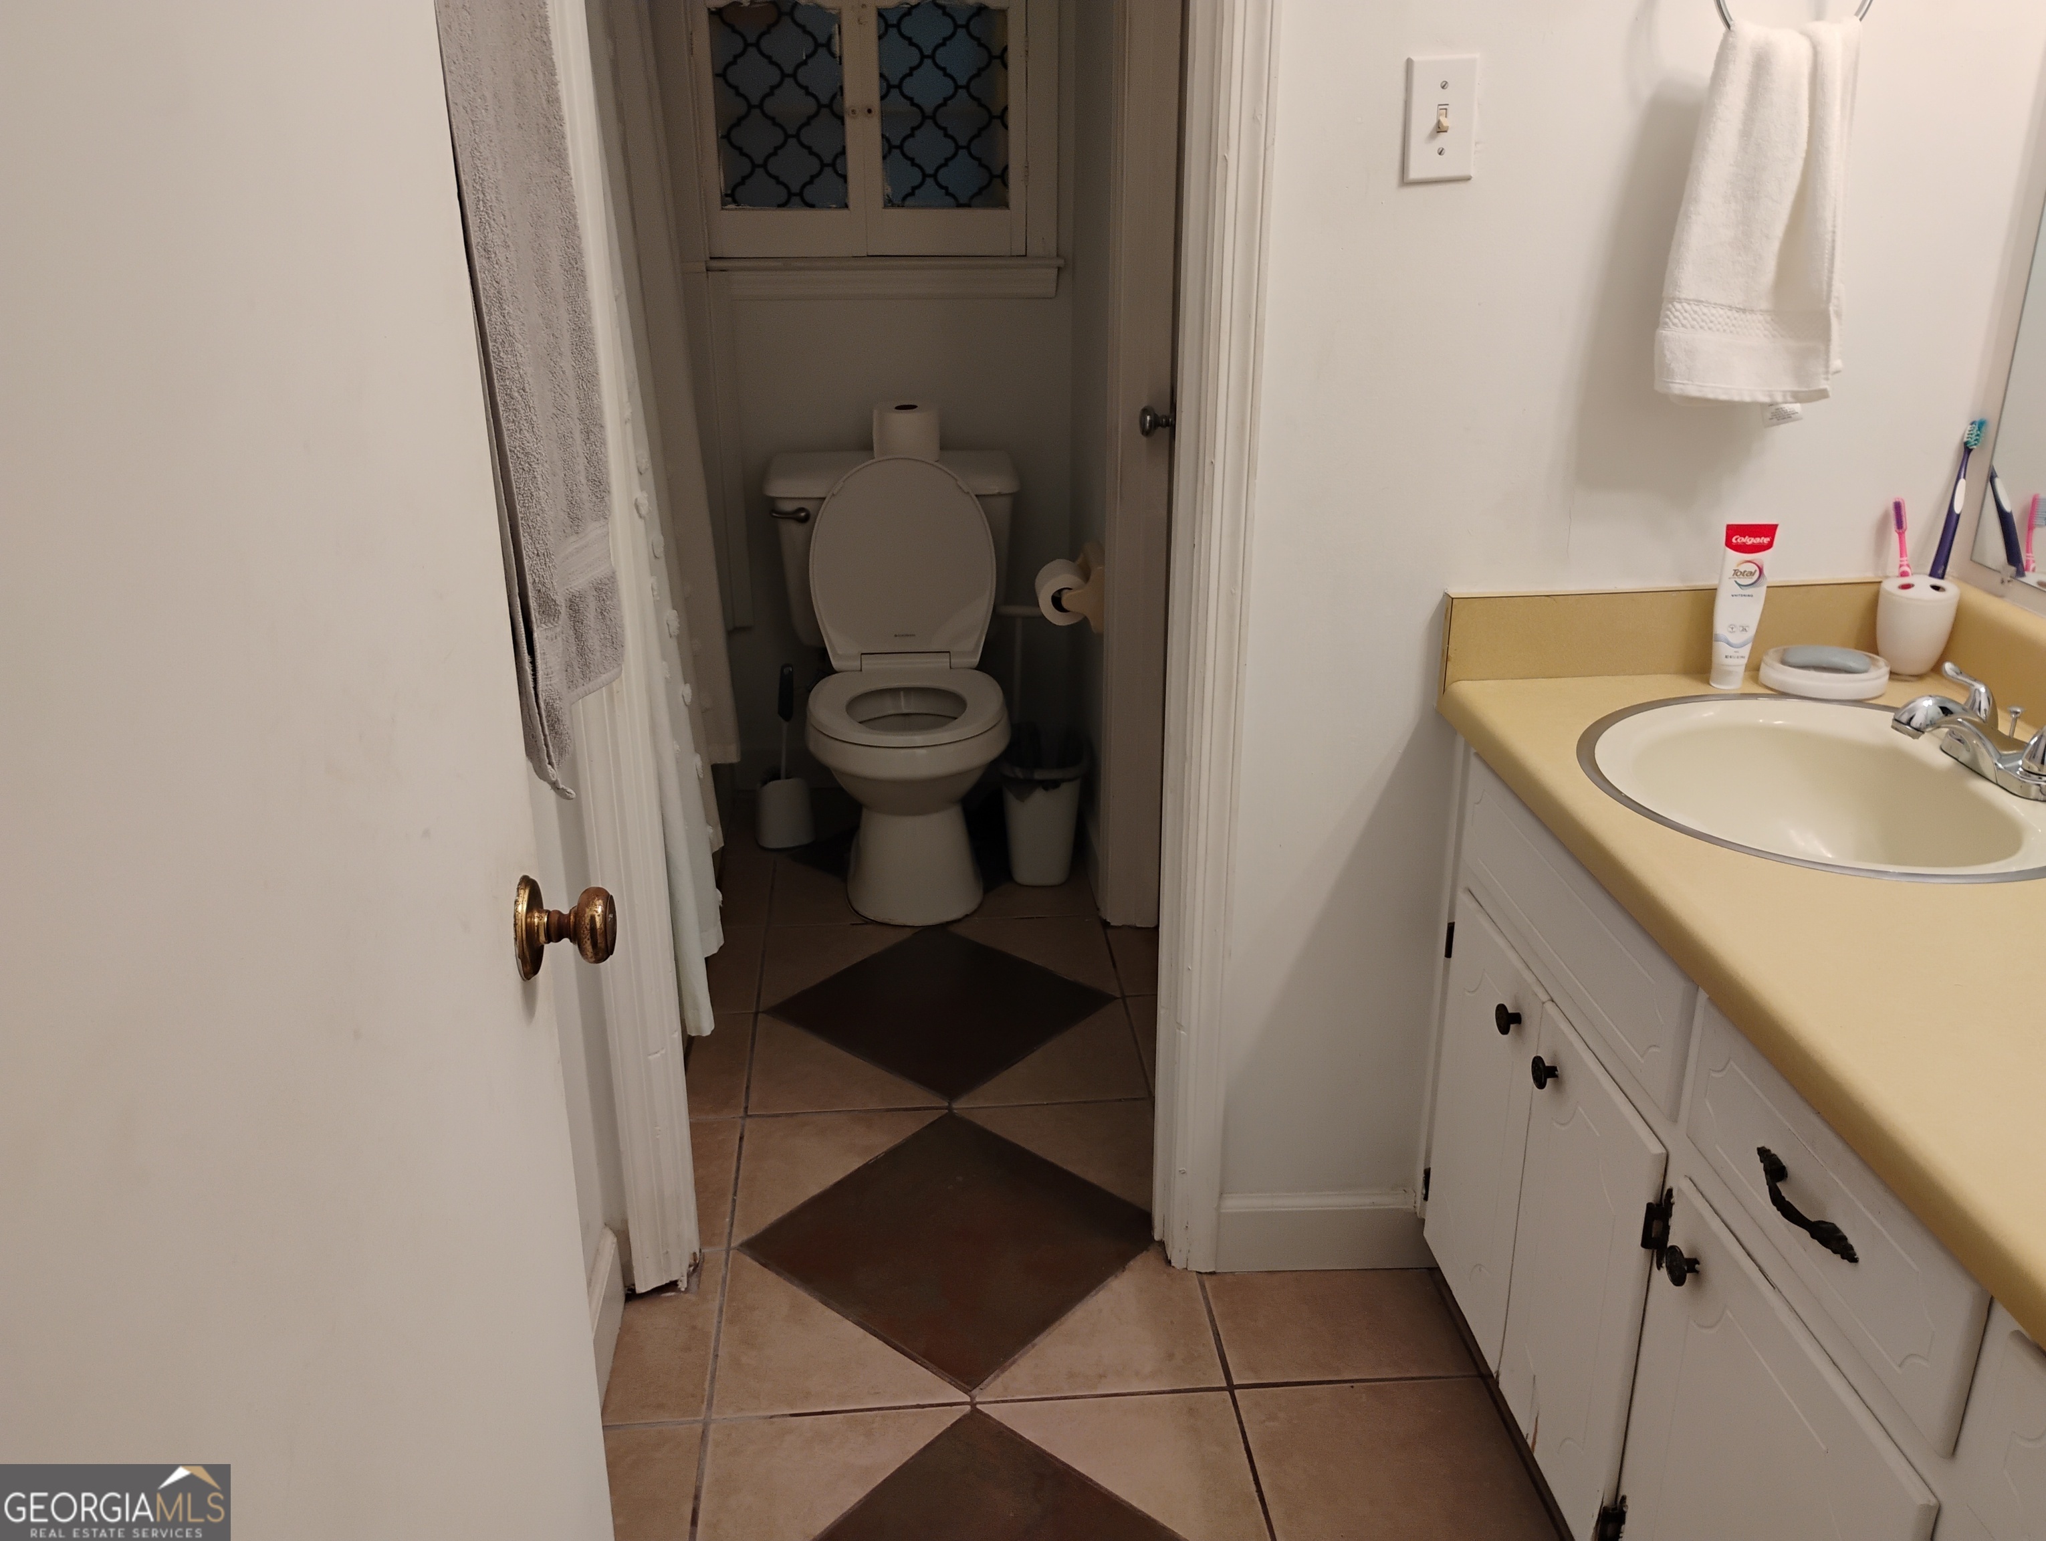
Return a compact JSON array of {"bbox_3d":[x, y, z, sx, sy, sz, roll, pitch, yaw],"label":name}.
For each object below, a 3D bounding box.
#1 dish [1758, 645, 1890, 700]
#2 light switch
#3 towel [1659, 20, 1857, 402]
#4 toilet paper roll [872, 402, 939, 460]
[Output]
[{"bbox_3d":[0.866,-0.103,1.793,0.137,0.030,0.115,-11,24,-26],"label":"dish"},{"bbox_3d":[0.411,-0.634,1.615,0.071,0.115,0.018,-2,22,-4],"label":"light switch"},{"bbox_3d":[0.736,-0.546,1.633,0.197,0.352,0.080,-2,22,-4],"label":"towel"},{"bbox_3d":[-0.227,-0.656,3.239,0.129,0.104,0.129,-2,22,-4],"label":"toilet paper roll"}]

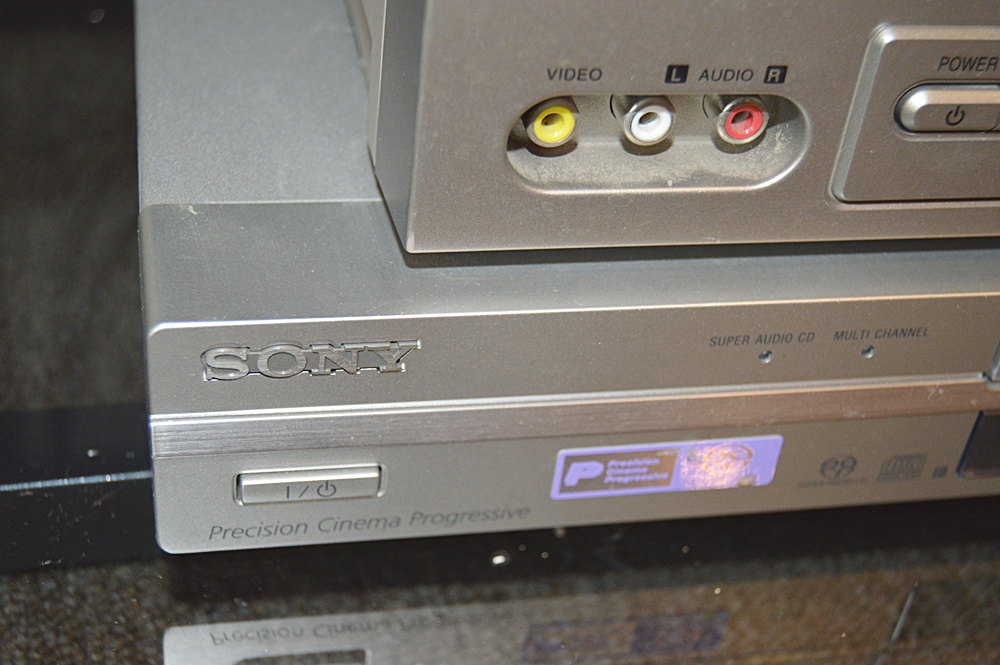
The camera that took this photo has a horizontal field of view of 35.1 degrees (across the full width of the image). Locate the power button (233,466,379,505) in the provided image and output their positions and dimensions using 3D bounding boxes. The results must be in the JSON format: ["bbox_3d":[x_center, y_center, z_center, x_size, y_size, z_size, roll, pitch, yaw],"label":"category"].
[{"bbox_3d":[-0.031,0.025,0.260,0.022,0.006,0.003,-2,37,-13],"label":"power button"}]

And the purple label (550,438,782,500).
[{"bbox_3d":[0.029,0.024,0.275,0.041,0.011,0.001,-2,37,-13],"label":"purple label"}]

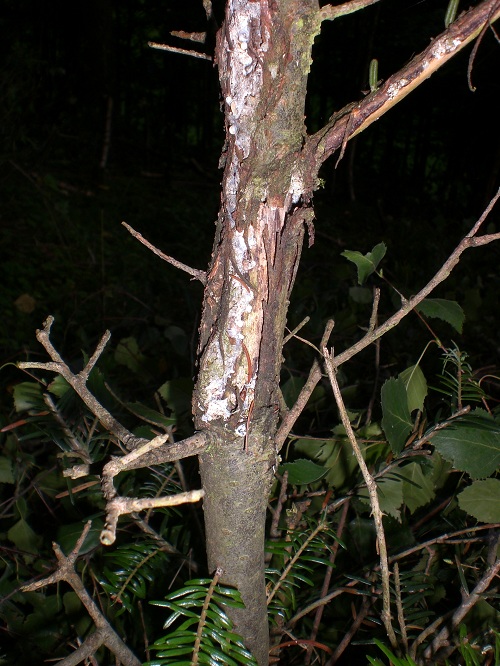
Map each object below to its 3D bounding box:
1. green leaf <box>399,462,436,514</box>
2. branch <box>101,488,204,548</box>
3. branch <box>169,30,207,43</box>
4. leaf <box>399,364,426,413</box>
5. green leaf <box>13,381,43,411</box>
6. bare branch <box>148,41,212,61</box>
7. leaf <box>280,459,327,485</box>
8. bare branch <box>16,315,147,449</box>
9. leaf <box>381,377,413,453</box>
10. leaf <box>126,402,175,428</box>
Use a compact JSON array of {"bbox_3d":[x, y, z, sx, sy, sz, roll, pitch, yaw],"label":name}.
[{"bbox_3d":[0.147,0.134,0.640,0.030,0.045,0.020,0,15,0],"label":"green leaf"},{"bbox_3d":[-0.063,0.119,0.470,0.067,0.037,0.040,0,15,0],"label":"branch"},{"bbox_3d":[-0.048,-0.231,0.570,0.029,0.006,0.015,8,15,-2],"label":"branch"},{"bbox_3d":[0.138,0.047,0.620,0.024,0.041,0.020,0,15,0],"label":"leaf"},{"bbox_3d":[-0.191,0.056,0.630,0.028,0.026,0.020,0,15,0],"label":"green leaf"},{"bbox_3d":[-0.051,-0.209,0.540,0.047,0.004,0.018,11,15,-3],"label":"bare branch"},{"bbox_3d":[0.045,0.116,0.610,0.038,0.022,0.025,0,15,0],"label":"leaf"},{"bbox_3d":[-0.127,0.038,0.550,0.095,0.101,0.050,0,15,0],"label":"bare branch"},{"bbox_3d":[0.118,0.066,0.590,0.026,0.061,0.025,7,16,24],"label":"leaf"},{"bbox_3d":[-0.091,0.076,0.670,0.044,0.024,0.025,0,15,0],"label":"leaf"}]

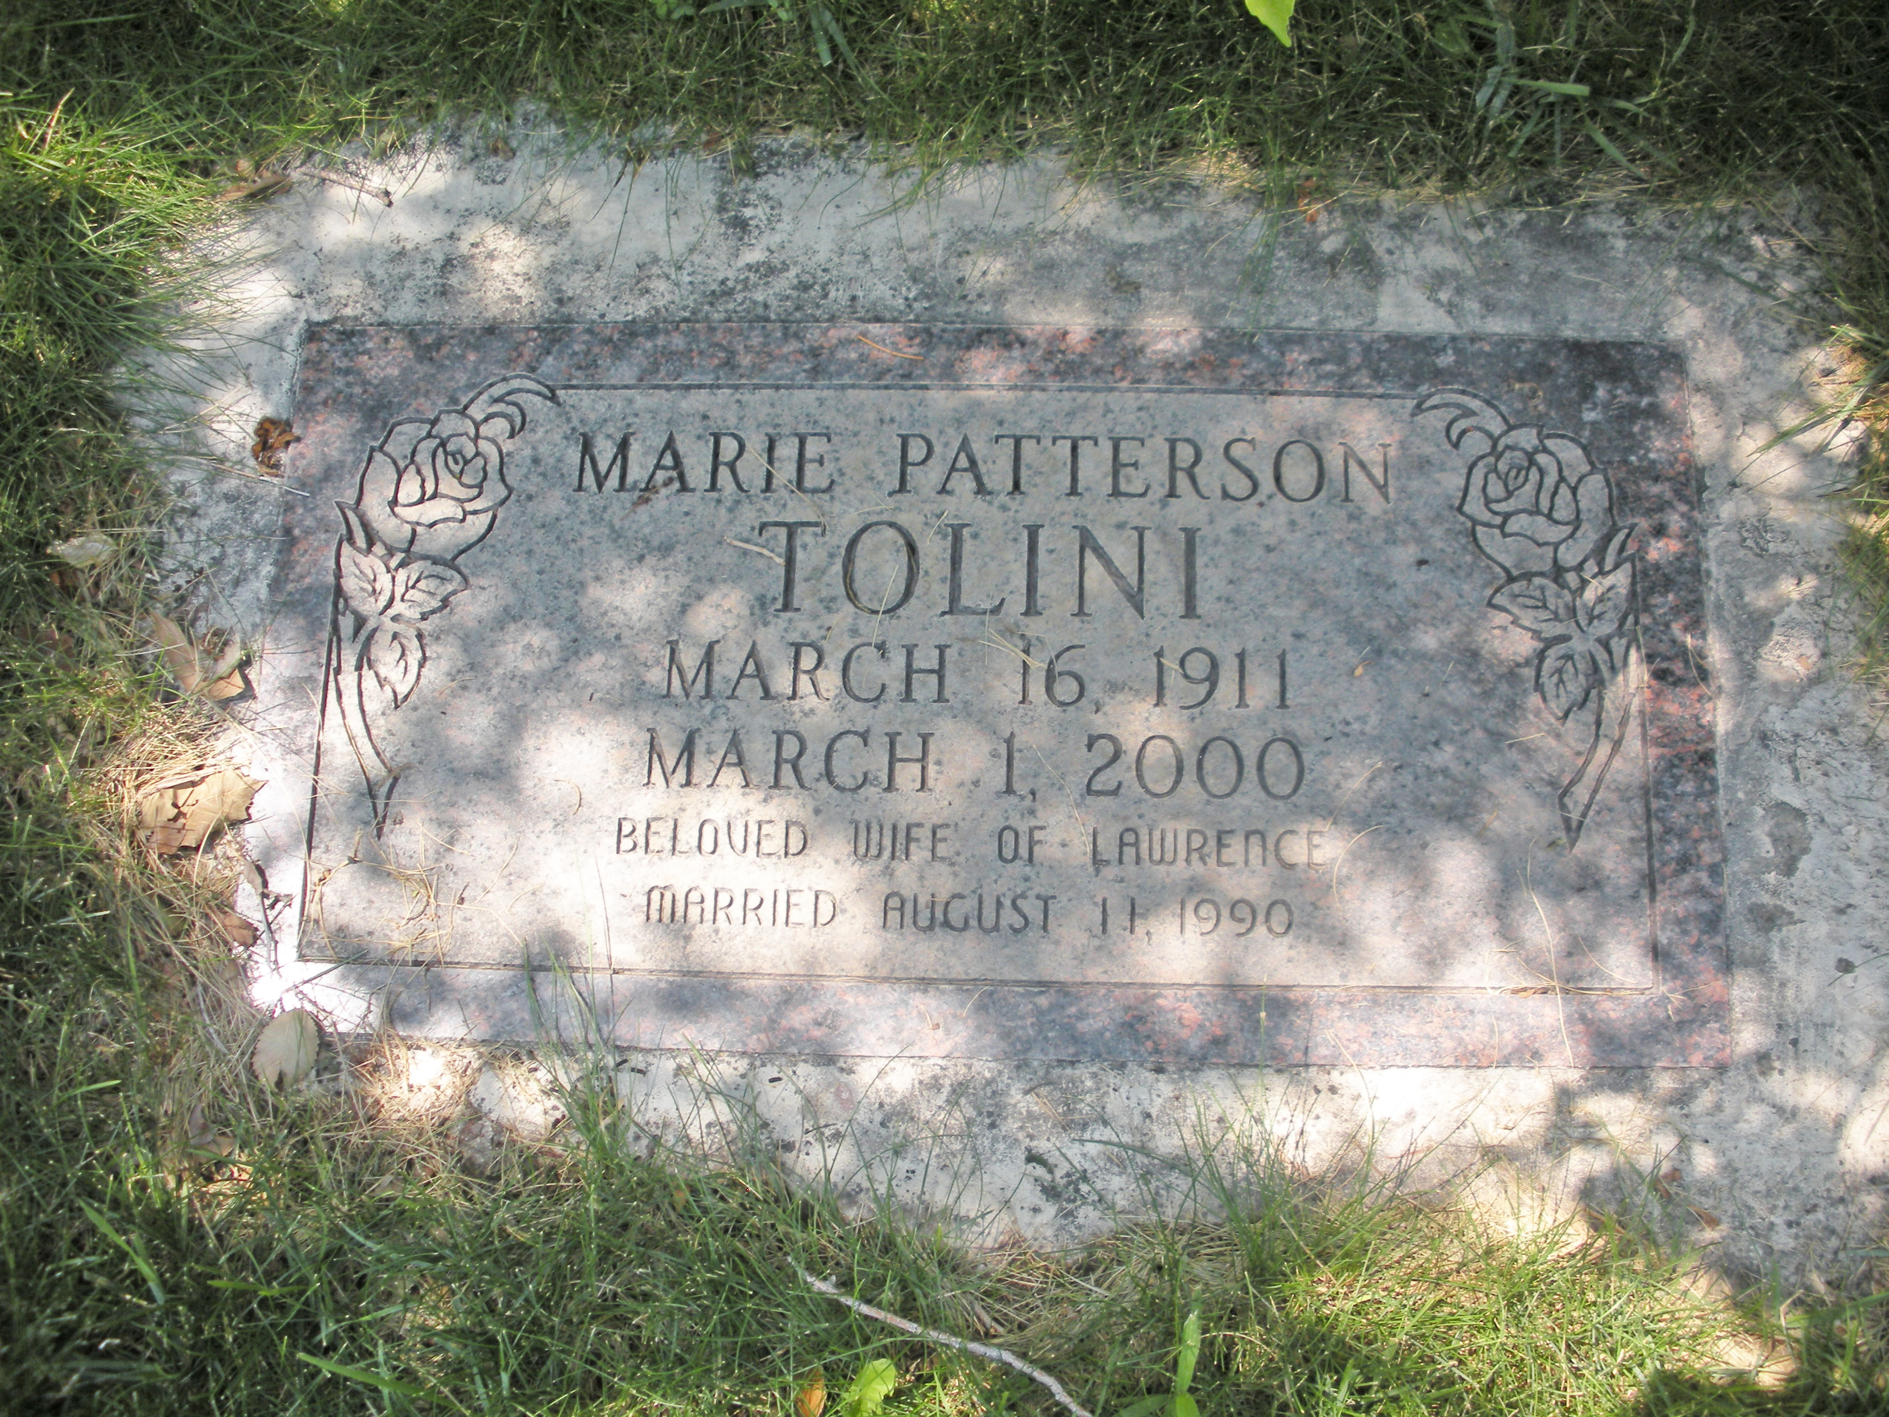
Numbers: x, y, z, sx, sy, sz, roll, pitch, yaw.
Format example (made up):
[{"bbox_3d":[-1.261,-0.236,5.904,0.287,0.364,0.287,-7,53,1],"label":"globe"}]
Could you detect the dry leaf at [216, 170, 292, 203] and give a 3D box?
[{"bbox_3d":[-0.310,-0.234,0.857,0.032,0.012,0.013,-4,77,0],"label":"dry leaf"}]

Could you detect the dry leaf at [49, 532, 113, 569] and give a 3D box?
[{"bbox_3d":[-0.372,-0.067,0.823,0.024,0.008,0.014,-22,78,-4],"label":"dry leaf"}]

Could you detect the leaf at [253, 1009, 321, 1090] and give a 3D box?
[{"bbox_3d":[-0.267,0.138,0.774,0.026,0.010,0.029,-12,77,-1],"label":"leaf"}]

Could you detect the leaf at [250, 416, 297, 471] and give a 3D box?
[{"bbox_3d":[-0.292,-0.114,0.830,0.019,0.012,0.022,14,78,4],"label":"leaf"}]

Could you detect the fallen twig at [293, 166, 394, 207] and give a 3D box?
[{"bbox_3d":[-0.270,-0.236,0.860,0.047,0.006,0.009,18,78,5],"label":"fallen twig"}]

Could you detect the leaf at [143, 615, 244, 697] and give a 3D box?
[{"bbox_3d":[-0.315,-0.023,0.807,0.033,0.018,0.042,-12,77,-2],"label":"leaf"}]

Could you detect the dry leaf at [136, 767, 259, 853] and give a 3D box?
[{"bbox_3d":[-0.308,0.043,0.794,0.048,0.014,0.027,-18,78,-3],"label":"dry leaf"}]

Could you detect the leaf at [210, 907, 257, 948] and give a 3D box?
[{"bbox_3d":[-0.294,0.090,0.786,0.023,0.008,0.008,29,80,7],"label":"leaf"}]

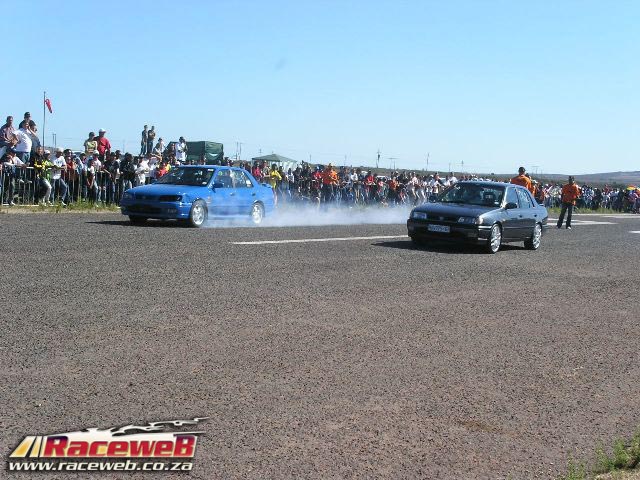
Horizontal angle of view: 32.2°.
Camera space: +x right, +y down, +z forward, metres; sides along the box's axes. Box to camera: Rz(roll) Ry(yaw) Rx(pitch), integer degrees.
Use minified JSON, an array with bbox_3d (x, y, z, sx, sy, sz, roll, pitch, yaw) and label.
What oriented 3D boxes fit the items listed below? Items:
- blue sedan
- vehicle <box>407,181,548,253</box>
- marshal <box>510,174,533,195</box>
[{"bbox_3d":[-2.706,-1.038,25.618,1.700,1.380,4.230,5,4,28],"label":"blue sedan"},{"bbox_3d":[3.343,-0.508,22.747,1.700,1.380,4.230,5,4,30],"label":"vehicle"},{"bbox_3d":[5.395,-1.058,29.856,0.580,1.800,0.360,4,4,15],"label":"marshal"}]

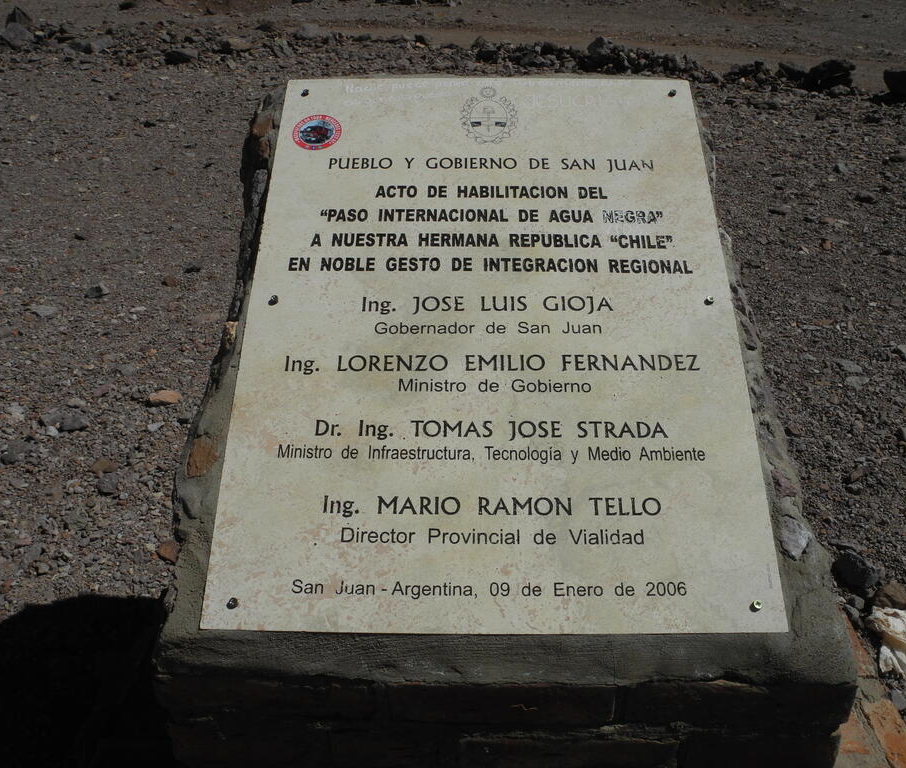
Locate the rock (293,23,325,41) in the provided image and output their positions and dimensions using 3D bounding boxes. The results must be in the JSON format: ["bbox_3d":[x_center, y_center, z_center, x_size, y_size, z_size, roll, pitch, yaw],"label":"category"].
[{"bbox_3d":[-1.724,-4.215,9.919,0.365,0.182,0.292,0,30,0],"label":"rock"}]

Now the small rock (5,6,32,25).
[{"bbox_3d":[-5.642,-4.759,10.771,0.305,0.272,0.244,0,30,0],"label":"small rock"}]

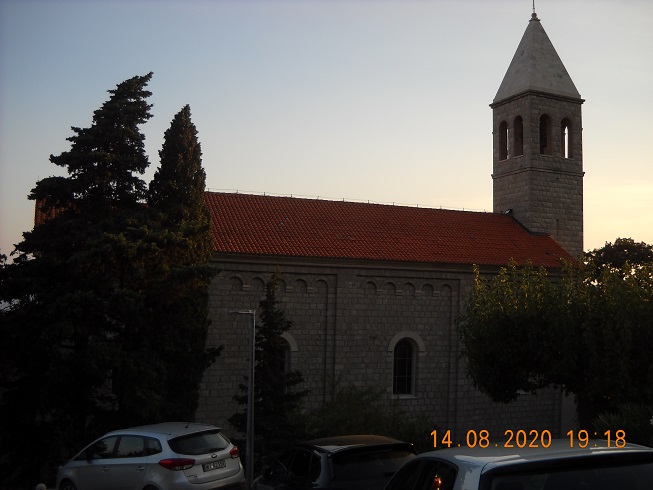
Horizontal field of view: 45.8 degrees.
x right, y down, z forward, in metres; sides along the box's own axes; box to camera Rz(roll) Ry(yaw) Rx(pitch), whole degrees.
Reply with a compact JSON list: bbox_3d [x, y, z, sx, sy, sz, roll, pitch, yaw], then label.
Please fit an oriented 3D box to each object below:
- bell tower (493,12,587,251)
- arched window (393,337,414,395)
[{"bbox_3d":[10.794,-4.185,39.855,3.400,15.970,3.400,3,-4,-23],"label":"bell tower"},{"bbox_3d":[3.196,5.060,32.089,1.050,2.400,0.300,3,-4,-23],"label":"arched window"}]

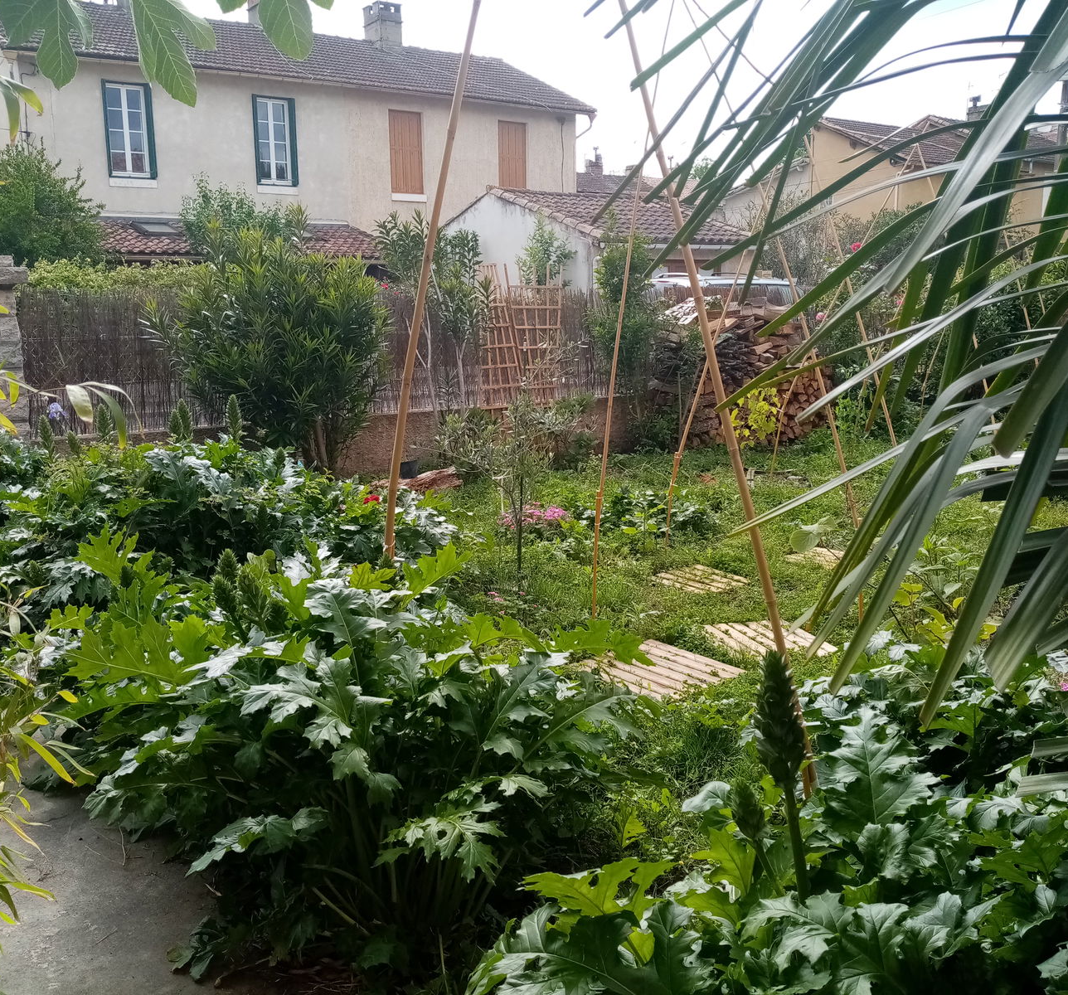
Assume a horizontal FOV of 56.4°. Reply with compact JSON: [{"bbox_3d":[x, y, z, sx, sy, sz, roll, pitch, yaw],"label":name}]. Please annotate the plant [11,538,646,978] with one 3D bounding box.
[{"bbox_3d":[-0.638,0.560,2.986,1.600,0.880,1.300,-4,12,-20],"label":"plant"}]

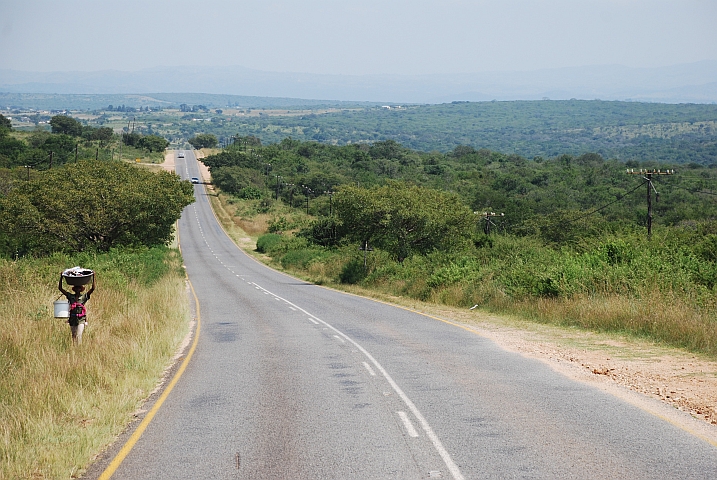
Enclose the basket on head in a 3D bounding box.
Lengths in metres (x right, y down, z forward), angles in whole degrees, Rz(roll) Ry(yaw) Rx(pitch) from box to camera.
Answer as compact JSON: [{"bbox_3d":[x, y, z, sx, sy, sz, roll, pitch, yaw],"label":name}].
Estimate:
[{"bbox_3d":[-5.149,0.686,44.000,0.580,0.290,0.580,0,4,-5],"label":"basket on head"}]

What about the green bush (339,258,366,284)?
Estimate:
[{"bbox_3d":[-0.323,1.687,129.000,1.500,1.420,1.500,0,4,0],"label":"green bush"}]

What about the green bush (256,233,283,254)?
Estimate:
[{"bbox_3d":[-9.410,0.370,253.000,2.700,2.350,2.600,0,4,0],"label":"green bush"}]

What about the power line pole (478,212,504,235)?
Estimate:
[{"bbox_3d":[9.162,0.819,168.000,2.050,5.500,0.300,0,4,-3],"label":"power line pole"}]

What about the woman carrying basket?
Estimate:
[{"bbox_3d":[-5.163,1.407,44.000,0.680,1.630,0.420,0,4,-5],"label":"woman carrying basket"}]

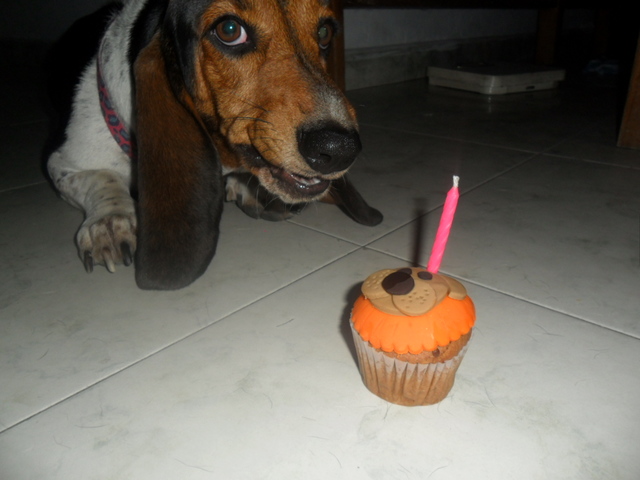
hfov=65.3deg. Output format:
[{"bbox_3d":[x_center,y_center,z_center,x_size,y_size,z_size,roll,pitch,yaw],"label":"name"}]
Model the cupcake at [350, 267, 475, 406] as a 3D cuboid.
[{"bbox_3d":[0.051,0.053,0.283,0.069,0.057,0.069,-1,24,0],"label":"cupcake"}]

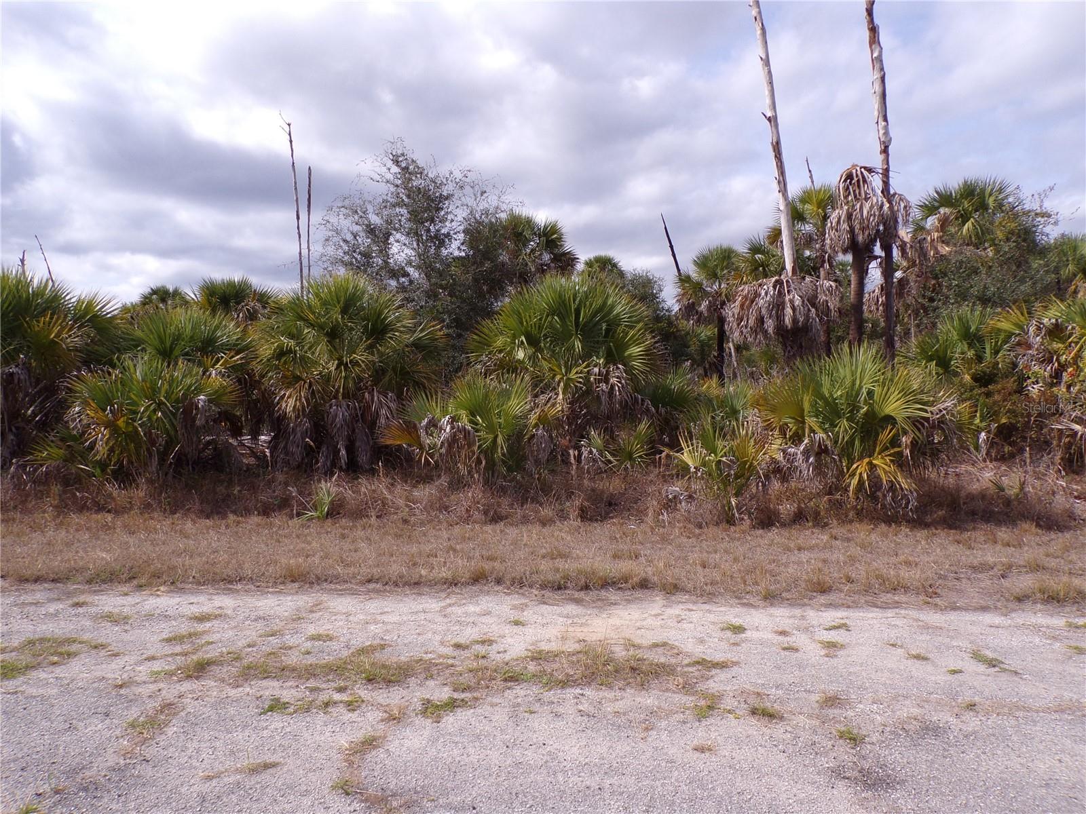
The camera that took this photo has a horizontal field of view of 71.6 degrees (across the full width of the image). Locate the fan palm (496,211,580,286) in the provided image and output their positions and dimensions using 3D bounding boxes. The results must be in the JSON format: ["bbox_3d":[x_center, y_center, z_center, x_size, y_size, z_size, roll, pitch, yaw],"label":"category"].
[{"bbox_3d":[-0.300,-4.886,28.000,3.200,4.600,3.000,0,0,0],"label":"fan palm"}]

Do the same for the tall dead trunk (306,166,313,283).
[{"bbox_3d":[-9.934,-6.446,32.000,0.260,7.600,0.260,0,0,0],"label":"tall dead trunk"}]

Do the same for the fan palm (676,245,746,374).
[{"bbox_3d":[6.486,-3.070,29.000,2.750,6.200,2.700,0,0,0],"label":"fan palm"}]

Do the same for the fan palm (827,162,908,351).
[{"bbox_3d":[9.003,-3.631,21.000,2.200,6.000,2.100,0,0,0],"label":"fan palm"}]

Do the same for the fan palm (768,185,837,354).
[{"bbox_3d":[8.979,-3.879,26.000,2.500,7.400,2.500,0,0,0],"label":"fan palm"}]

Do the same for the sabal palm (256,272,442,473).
[{"bbox_3d":[-4.435,-0.660,17.300,4.300,4.650,3.900,0,0,0],"label":"sabal palm"}]

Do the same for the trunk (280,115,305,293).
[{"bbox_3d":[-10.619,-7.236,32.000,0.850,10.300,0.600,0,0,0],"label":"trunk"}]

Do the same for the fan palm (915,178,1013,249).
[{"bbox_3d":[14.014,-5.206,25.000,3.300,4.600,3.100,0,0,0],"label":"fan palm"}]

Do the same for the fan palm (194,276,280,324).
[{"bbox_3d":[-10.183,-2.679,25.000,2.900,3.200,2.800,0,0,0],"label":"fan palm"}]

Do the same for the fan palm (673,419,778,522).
[{"bbox_3d":[2.538,0.878,10.500,1.450,1.420,1.300,0,0,0],"label":"fan palm"}]

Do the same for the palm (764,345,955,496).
[{"bbox_3d":[5.121,0.316,12.300,3.200,2.650,2.900,0,0,0],"label":"palm"}]

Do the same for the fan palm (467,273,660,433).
[{"bbox_3d":[0.469,-0.813,17.000,4.350,4.200,3.900,0,0,0],"label":"fan palm"}]

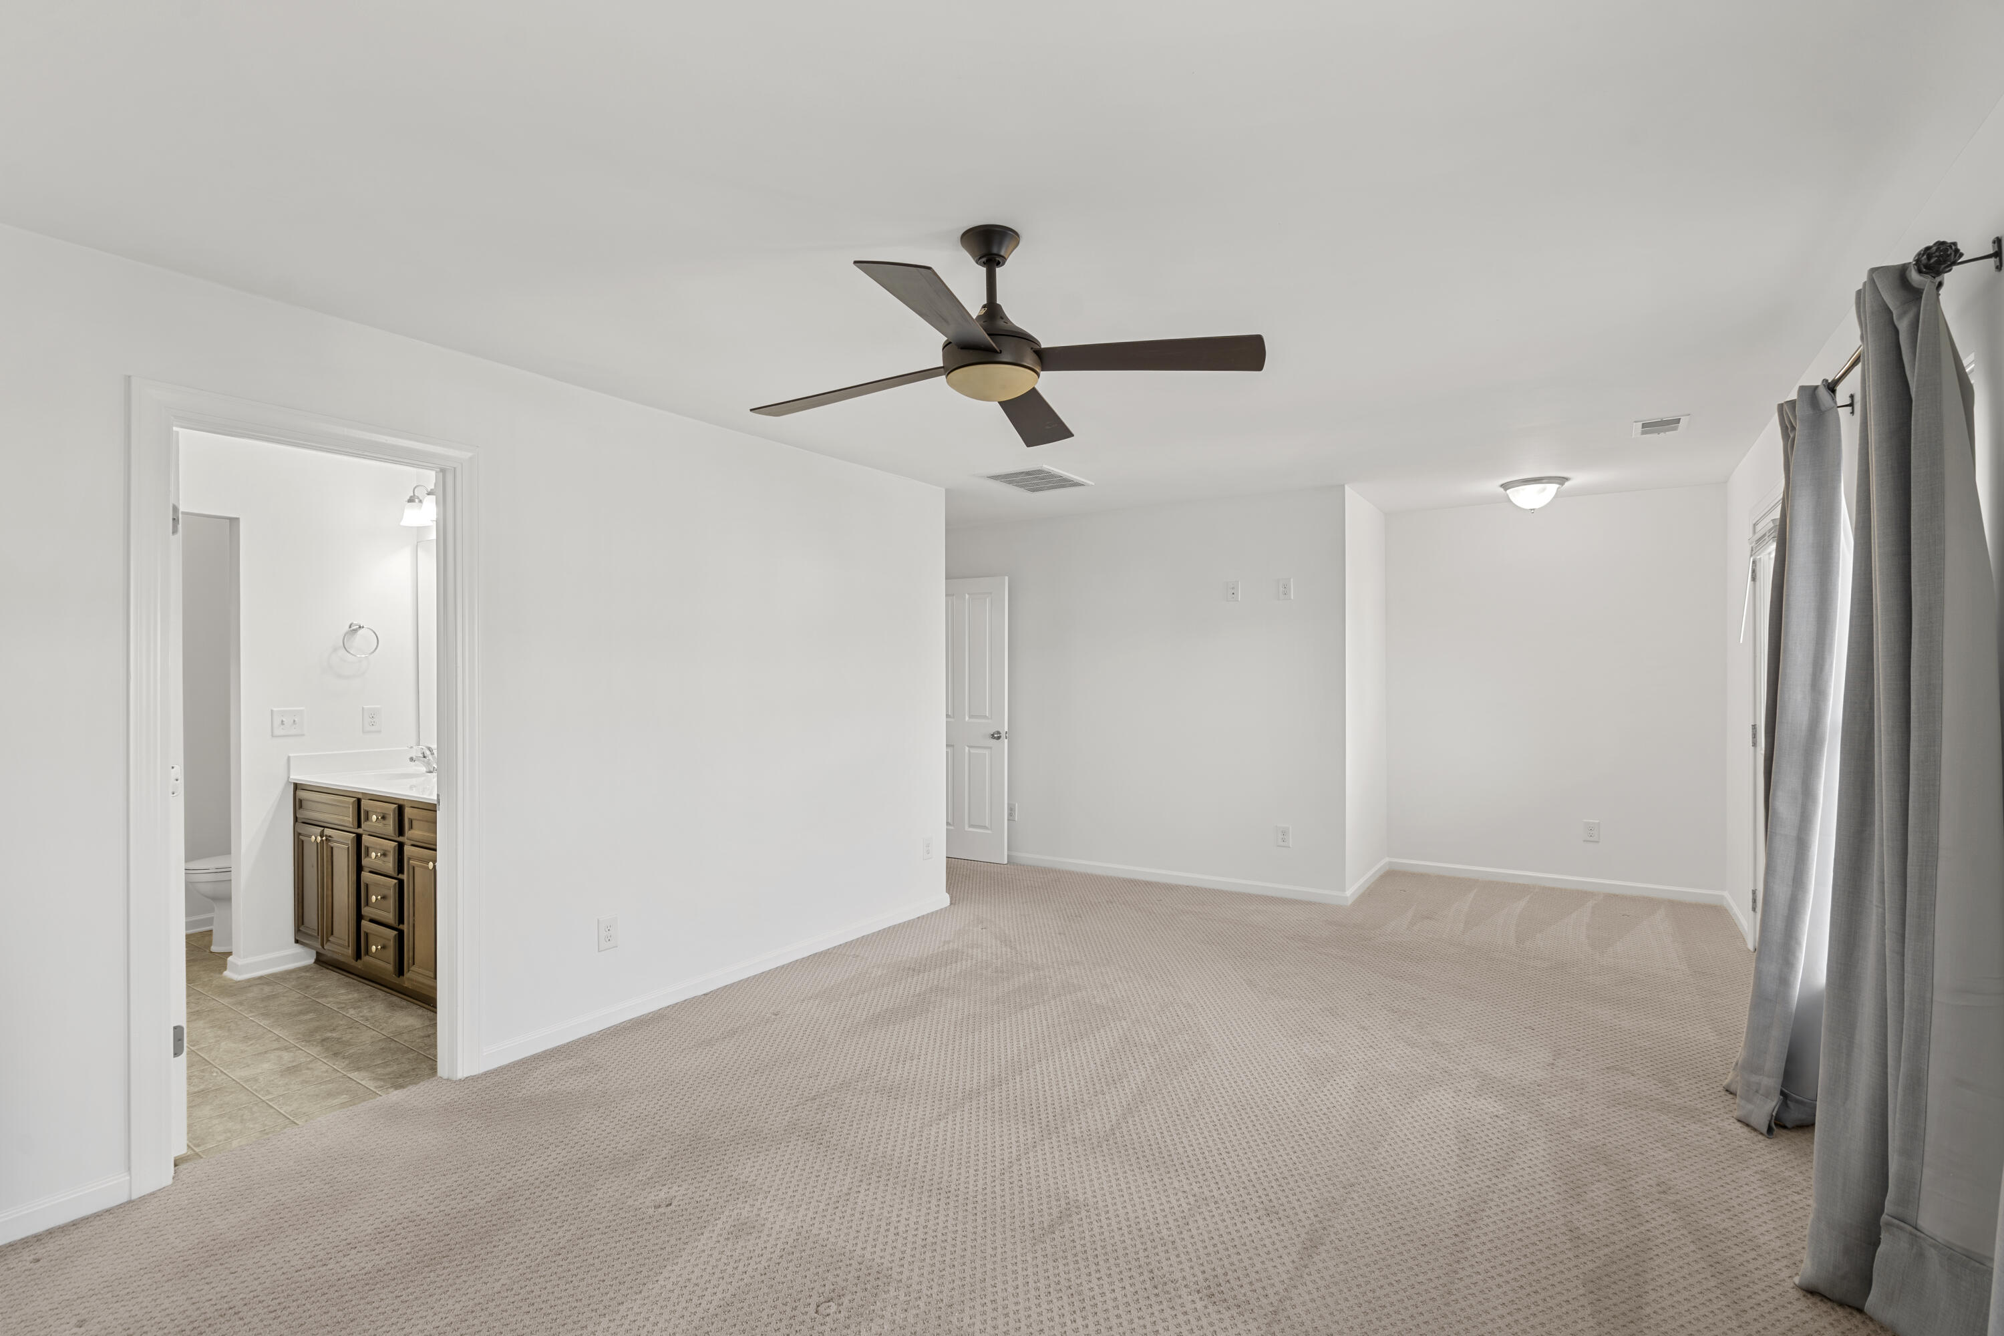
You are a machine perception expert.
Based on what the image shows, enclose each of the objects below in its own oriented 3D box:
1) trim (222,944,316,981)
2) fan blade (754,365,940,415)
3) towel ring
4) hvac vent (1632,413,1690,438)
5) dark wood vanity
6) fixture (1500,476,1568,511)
[{"bbox_3d":[-3.407,1.353,4.154,0.165,0.095,0.310,-1,0,33],"label":"trim"},{"bbox_3d":[-0.392,-0.703,2.282,0.510,0.015,0.140,-7,9,16],"label":"fan blade"},{"bbox_3d":[-3.154,-0.134,4.372,0.075,0.170,0.145,-1,0,33],"label":"towel ring"},{"bbox_3d":[2.914,-1.056,3.946,0.198,0.020,0.310,-1,0,33],"label":"hvac vent"},{"bbox_3d":[-2.455,0.959,3.920,1.720,0.870,0.530,-1,0,33],"label":"dark wood vanity"},{"bbox_3d":[3.001,-0.967,5.018,0.335,0.185,0.340,-1,0,33],"label":"fixture"}]

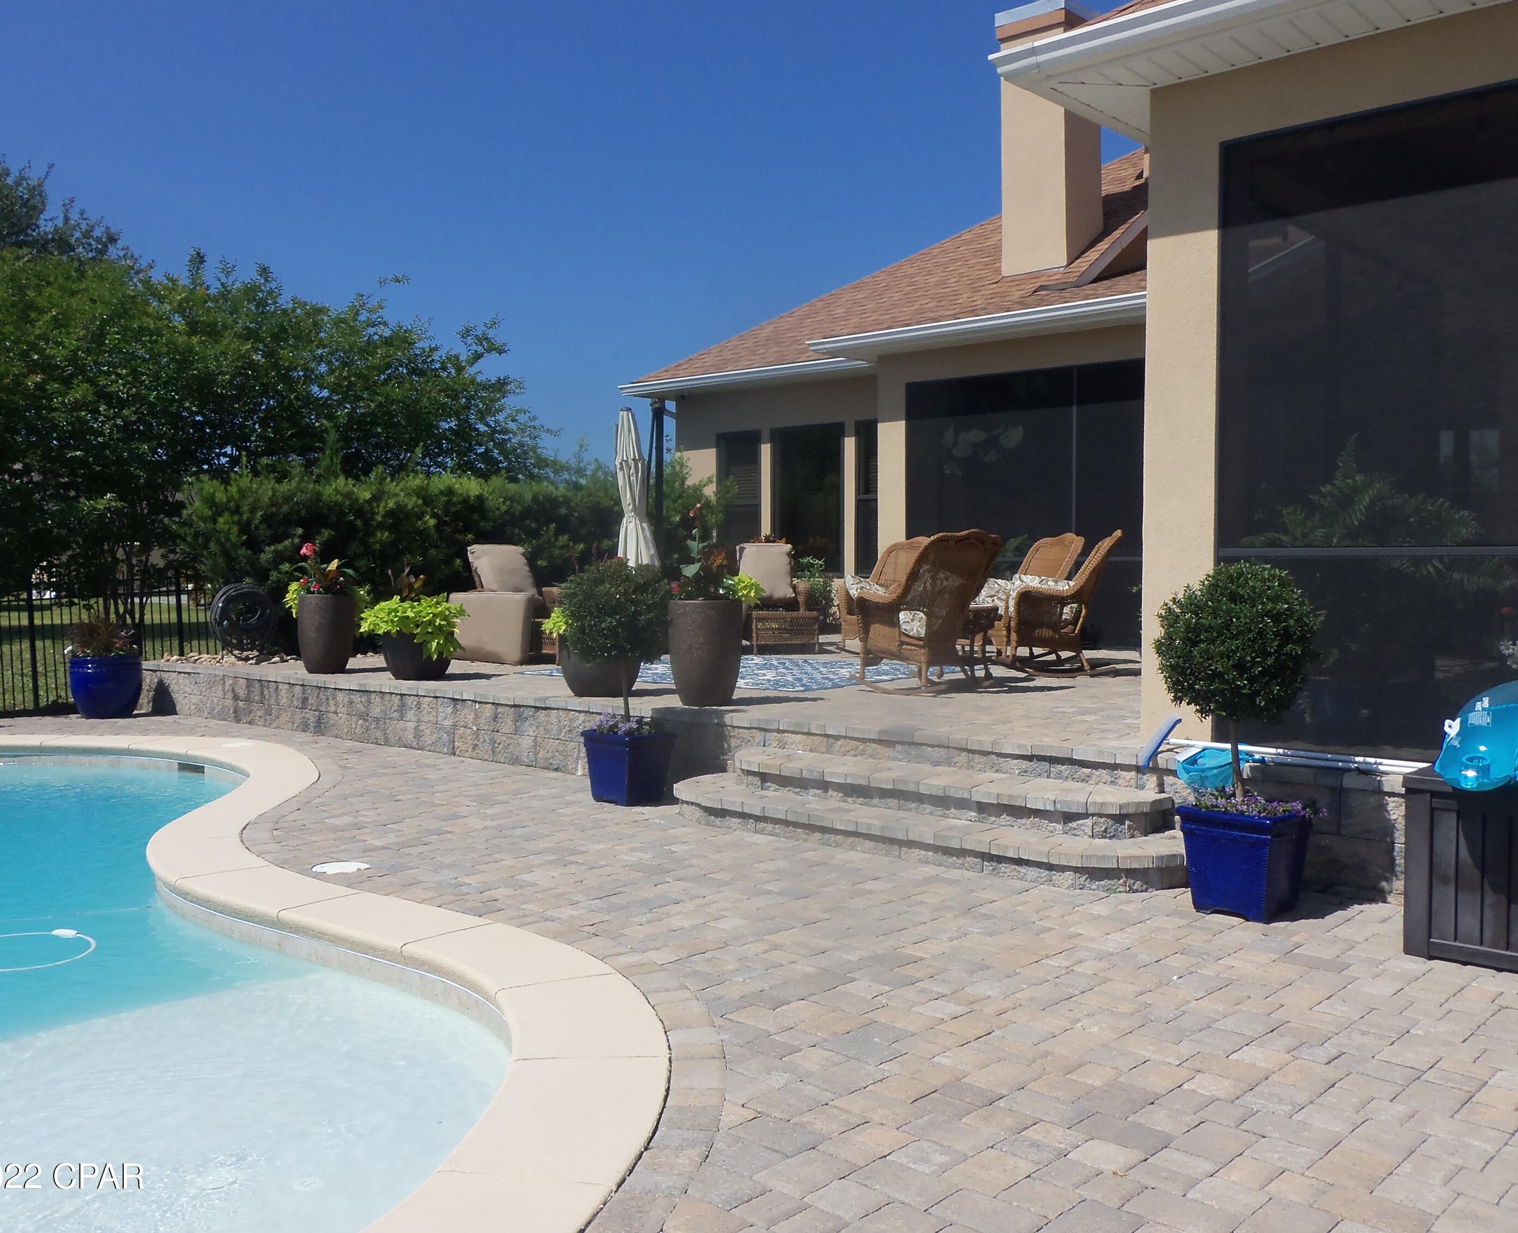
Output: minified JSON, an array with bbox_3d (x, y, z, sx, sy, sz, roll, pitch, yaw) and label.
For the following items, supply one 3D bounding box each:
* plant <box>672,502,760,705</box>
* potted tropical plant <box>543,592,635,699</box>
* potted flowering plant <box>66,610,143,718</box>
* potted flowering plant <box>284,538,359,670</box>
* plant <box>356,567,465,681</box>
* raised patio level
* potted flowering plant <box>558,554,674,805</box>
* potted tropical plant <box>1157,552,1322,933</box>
[{"bbox_3d":[-0.323,-0.082,8.607,0.590,1.290,0.590,0,3,0],"label":"plant"},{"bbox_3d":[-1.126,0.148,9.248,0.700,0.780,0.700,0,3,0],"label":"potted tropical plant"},{"bbox_3d":[-5.874,0.422,11.953,0.690,0.950,0.690,2,3,41],"label":"potted flowering plant"},{"bbox_3d":[-3.614,-0.077,11.092,0.630,1.080,0.630,2,3,41],"label":"potted flowering plant"},{"bbox_3d":[-2.710,0.053,10.458,0.820,0.870,0.820,0,3,0],"label":"plant"},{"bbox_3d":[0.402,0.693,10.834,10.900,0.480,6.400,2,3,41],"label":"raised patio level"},{"bbox_3d":[-0.805,0.374,7.732,0.660,1.390,0.660,2,3,41],"label":"potted flowering plant"},{"bbox_3d":[1.923,0.484,5.309,0.640,1.370,0.640,2,3,41],"label":"potted tropical plant"}]

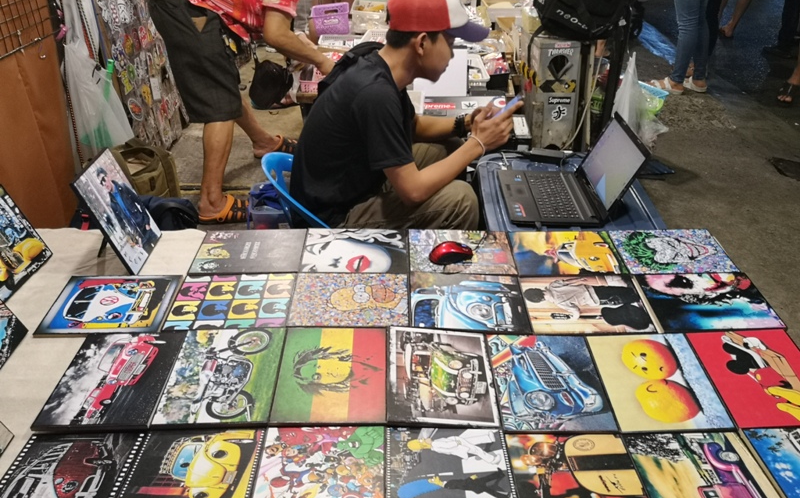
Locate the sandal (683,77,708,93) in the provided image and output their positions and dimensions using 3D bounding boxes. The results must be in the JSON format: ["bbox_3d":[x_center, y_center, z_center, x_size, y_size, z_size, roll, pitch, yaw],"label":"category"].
[{"bbox_3d":[1.929,-1.078,4.267,0.240,0.070,0.090,22,39,30],"label":"sandal"}]

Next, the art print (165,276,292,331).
[{"bbox_3d":[-0.363,0.117,1.413,0.254,0.010,0.199,0,33,-1],"label":"art print"}]

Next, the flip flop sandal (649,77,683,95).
[{"bbox_3d":[1.829,-1.117,4.450,0.245,0.085,0.090,15,35,23],"label":"flip flop sandal"}]

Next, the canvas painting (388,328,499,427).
[{"bbox_3d":[0.077,0.247,1.252,0.203,0.016,0.258,1,32,1],"label":"canvas painting"}]

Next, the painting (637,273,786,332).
[{"bbox_3d":[0.685,0.122,1.452,0.258,0.016,0.203,0,32,0],"label":"painting"}]

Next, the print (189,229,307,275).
[{"bbox_3d":[-0.374,0.011,1.628,0.258,0.016,0.203,-1,32,-1],"label":"print"}]

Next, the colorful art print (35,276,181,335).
[{"bbox_3d":[-0.631,0.127,1.420,0.258,0.016,0.203,0,32,-1],"label":"colorful art print"}]

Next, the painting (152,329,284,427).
[{"bbox_3d":[-0.338,0.245,1.255,0.203,0.016,0.258,-1,32,-1],"label":"painting"}]

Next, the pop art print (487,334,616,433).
[{"bbox_3d":[0.275,0.247,1.209,0.199,0.010,0.254,0,33,0],"label":"pop art print"}]

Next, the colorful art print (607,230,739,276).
[{"bbox_3d":[0.663,0.010,1.581,0.254,0.010,0.199,0,33,0],"label":"colorful art print"}]

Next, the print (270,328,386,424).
[{"bbox_3d":[-0.126,0.237,1.225,0.199,0.010,0.254,0,33,-1],"label":"print"}]

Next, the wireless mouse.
[{"bbox_3d":[0.121,0.013,1.533,0.105,0.037,0.064,-18,37,-26],"label":"wireless mouse"}]

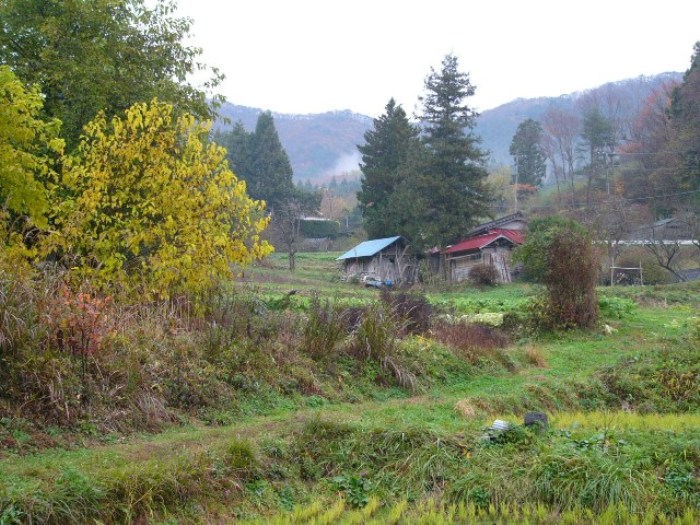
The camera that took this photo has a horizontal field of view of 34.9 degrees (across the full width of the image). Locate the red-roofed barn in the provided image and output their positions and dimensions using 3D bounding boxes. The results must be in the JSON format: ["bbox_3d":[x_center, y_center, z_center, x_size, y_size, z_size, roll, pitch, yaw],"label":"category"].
[{"bbox_3d":[8.528,-0.944,70.000,4.200,4.300,5.500,0,-1,-30],"label":"red-roofed barn"}]

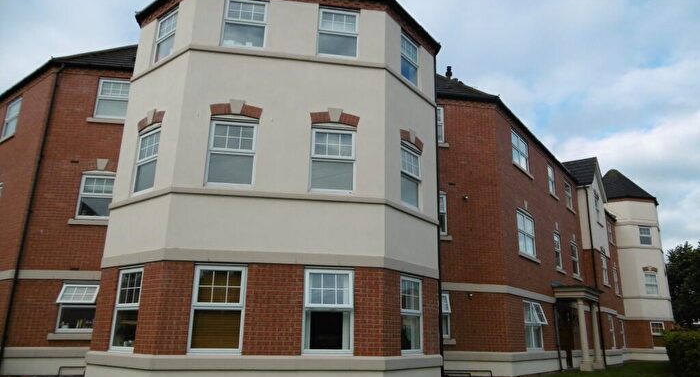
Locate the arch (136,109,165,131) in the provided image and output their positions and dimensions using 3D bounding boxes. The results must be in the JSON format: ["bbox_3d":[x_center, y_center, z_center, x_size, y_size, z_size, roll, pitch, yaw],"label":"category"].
[{"bbox_3d":[-3.949,-1.387,9.744,1.039,0.401,0.100,-12,-20,37],"label":"arch"}]

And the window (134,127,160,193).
[{"bbox_3d":[-3.954,-0.518,9.577,0.850,1.284,0.100,-12,-20,37],"label":"window"}]

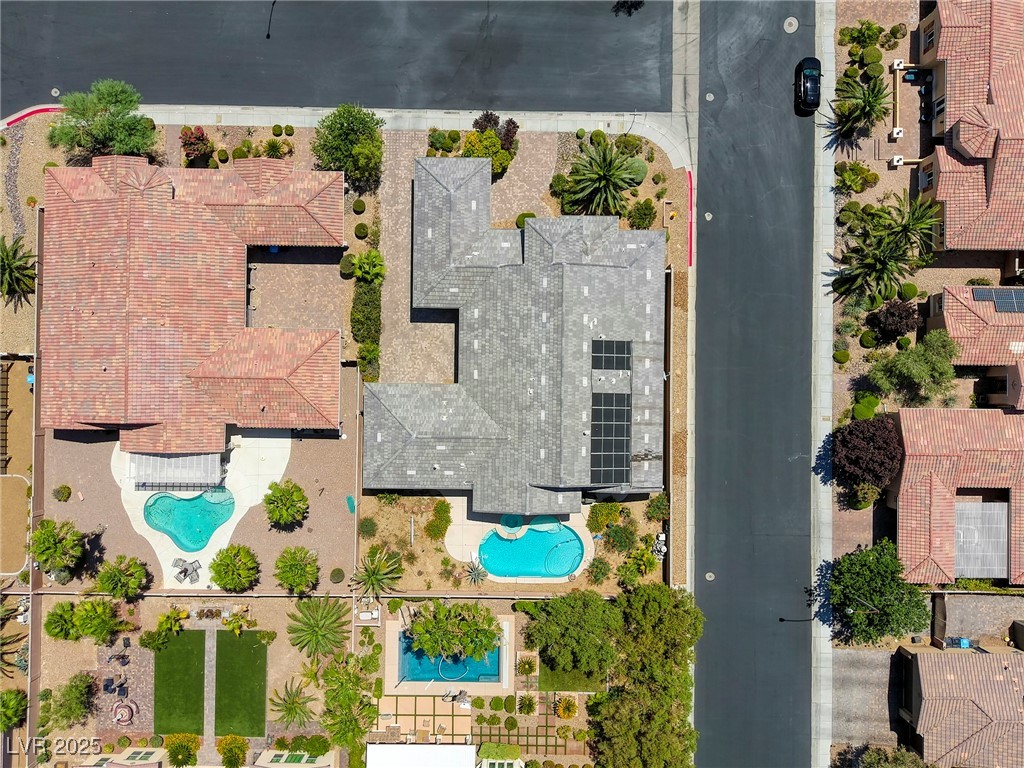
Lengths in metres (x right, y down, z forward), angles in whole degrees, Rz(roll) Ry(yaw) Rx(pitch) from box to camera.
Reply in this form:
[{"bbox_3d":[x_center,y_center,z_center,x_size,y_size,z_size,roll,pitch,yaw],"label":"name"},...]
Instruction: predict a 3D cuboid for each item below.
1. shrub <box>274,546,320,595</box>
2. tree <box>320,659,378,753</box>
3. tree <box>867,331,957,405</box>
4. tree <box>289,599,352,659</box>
[{"bbox_3d":[-18.496,16.090,67.009,3.790,4.400,4.110,0,91,0],"label":"shrub"},{"bbox_3d":[-14.090,27.540,67.000,4.800,5.000,7.000,0,90,0],"label":"tree"},{"bbox_3d":[34.348,-1.653,66.738,7.120,4.800,6.190,0,91,0],"label":"tree"},{"bbox_3d":[-16.863,21.153,67.556,5.530,3.500,5.790,0,91,0],"label":"tree"}]

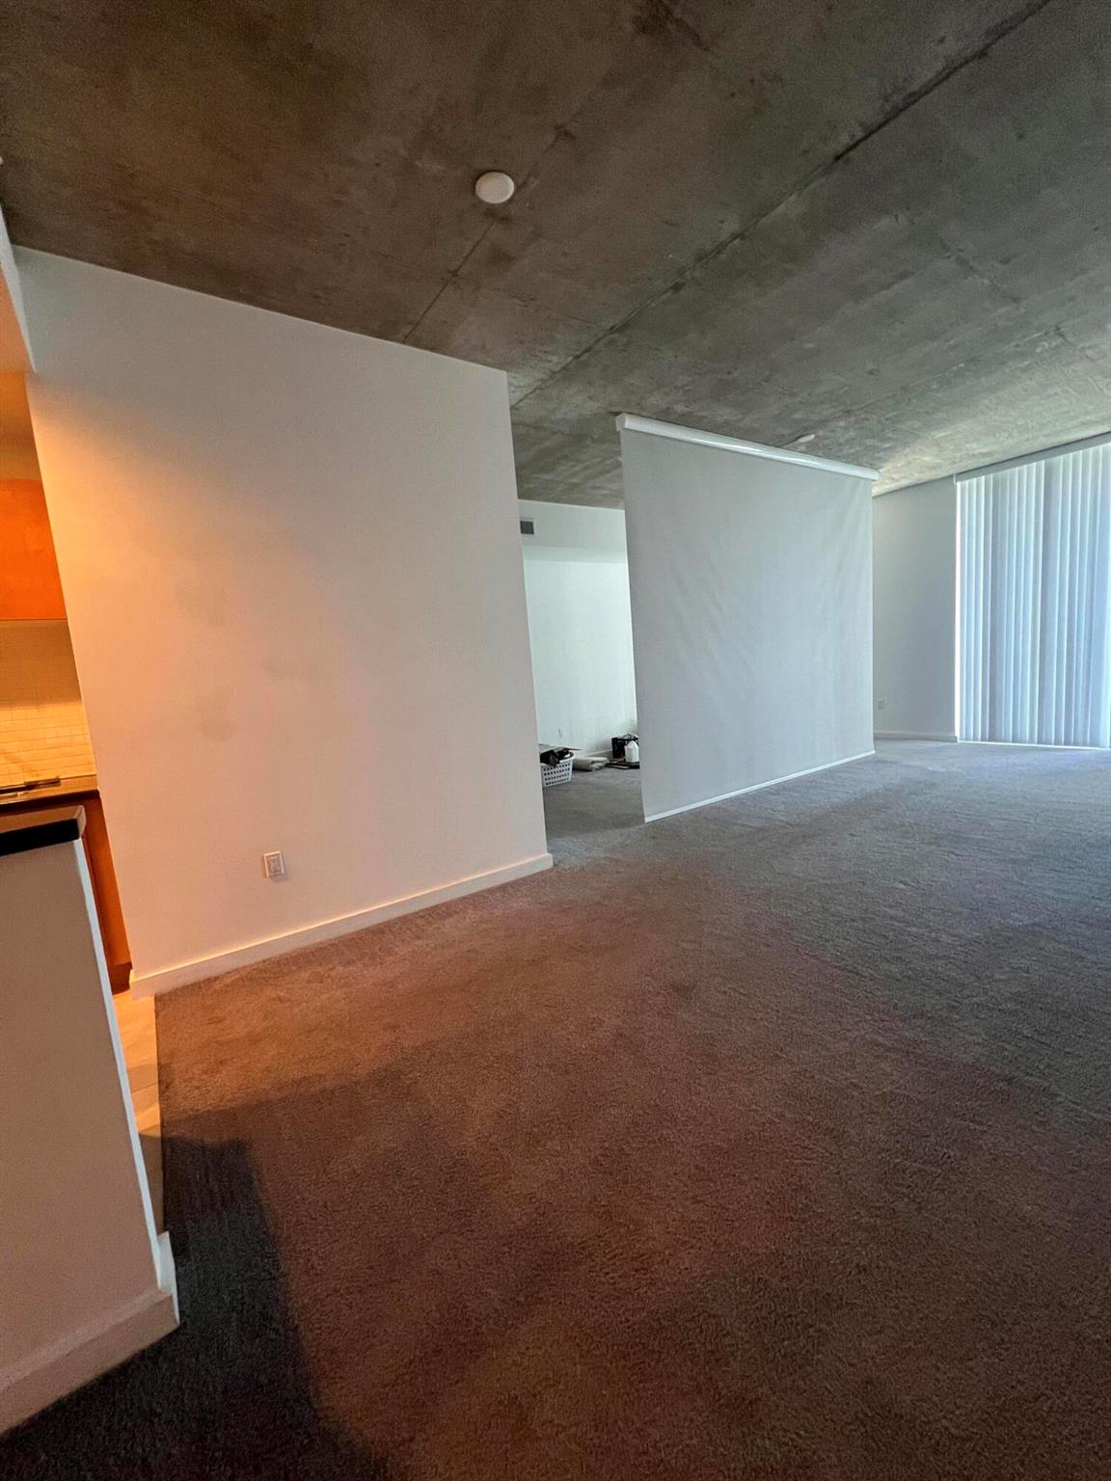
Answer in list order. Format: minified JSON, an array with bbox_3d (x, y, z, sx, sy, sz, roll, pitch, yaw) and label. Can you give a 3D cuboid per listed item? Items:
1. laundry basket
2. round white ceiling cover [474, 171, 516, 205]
[{"bbox_3d":[-0.129,0.350,6.504,0.470,0.270,0.610,-9,8,-33],"label":"laundry basket"},{"bbox_3d":[-0.209,-1.904,1.921,0.129,0.020,0.129,-4,8,1],"label":"round white ceiling cover"}]

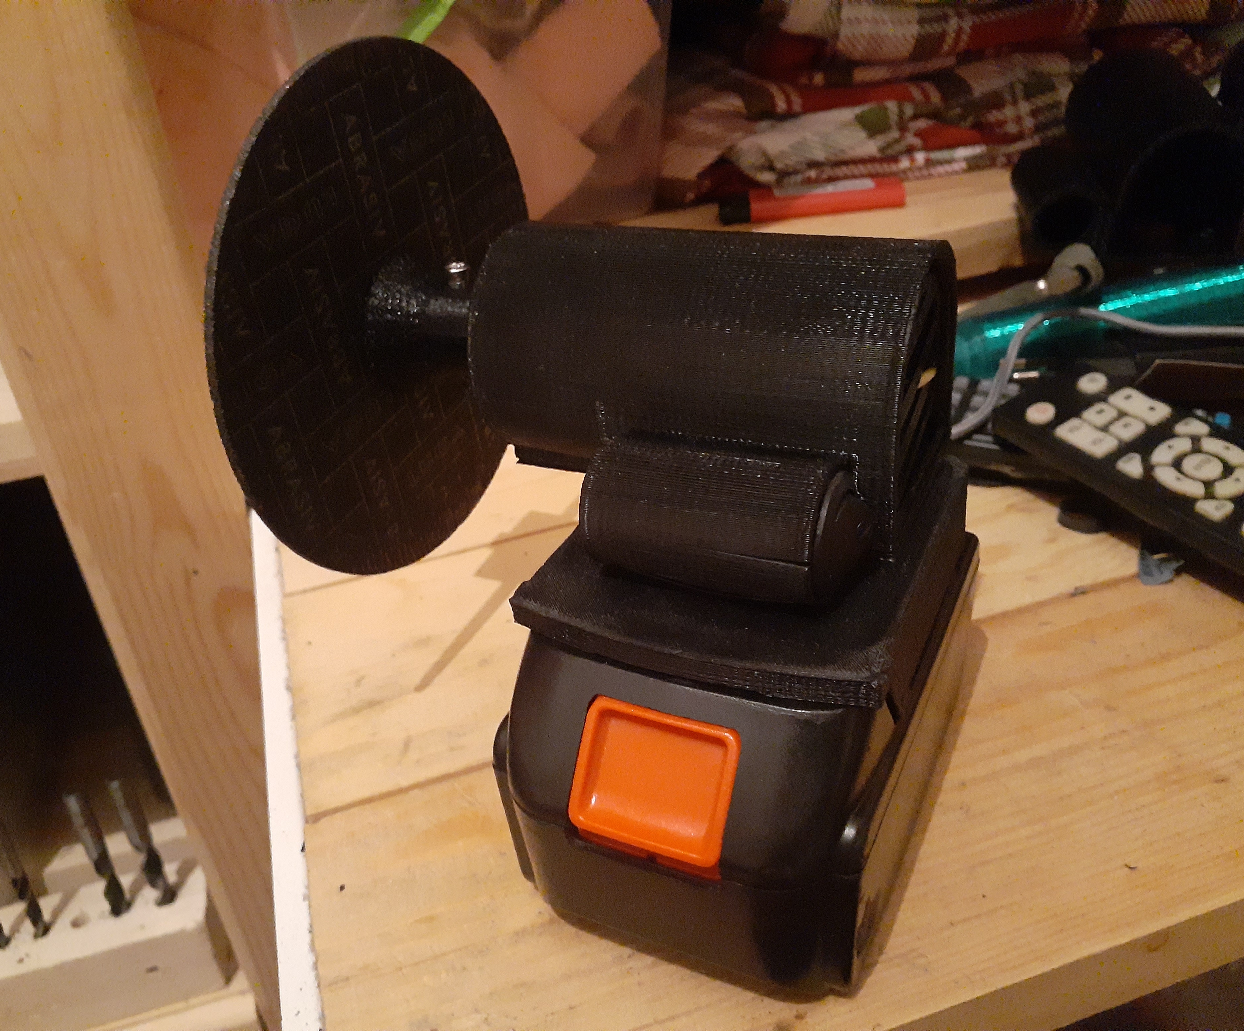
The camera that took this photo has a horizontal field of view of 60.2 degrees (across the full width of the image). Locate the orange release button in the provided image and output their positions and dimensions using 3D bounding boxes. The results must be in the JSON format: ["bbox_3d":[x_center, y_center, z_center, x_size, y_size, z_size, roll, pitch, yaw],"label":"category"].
[{"bbox_3d":[0.006,0.046,0.188,0.029,0.024,0.005,9,-3,26],"label":"orange release button"}]

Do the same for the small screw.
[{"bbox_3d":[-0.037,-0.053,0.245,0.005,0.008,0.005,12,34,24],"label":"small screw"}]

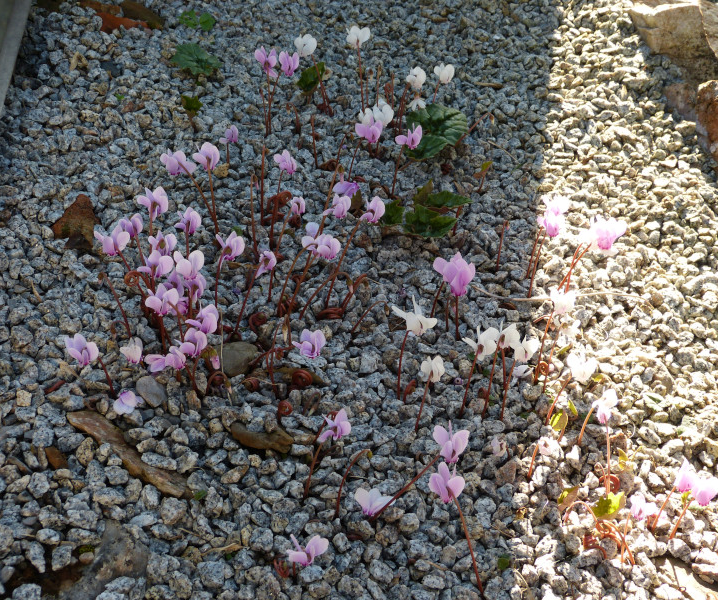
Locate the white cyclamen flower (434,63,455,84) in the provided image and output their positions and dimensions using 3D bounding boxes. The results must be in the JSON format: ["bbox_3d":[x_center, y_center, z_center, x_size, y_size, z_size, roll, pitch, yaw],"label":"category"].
[{"bbox_3d":[0.083,-0.219,1.249,0.020,0.019,0.017,0,38,0],"label":"white cyclamen flower"}]

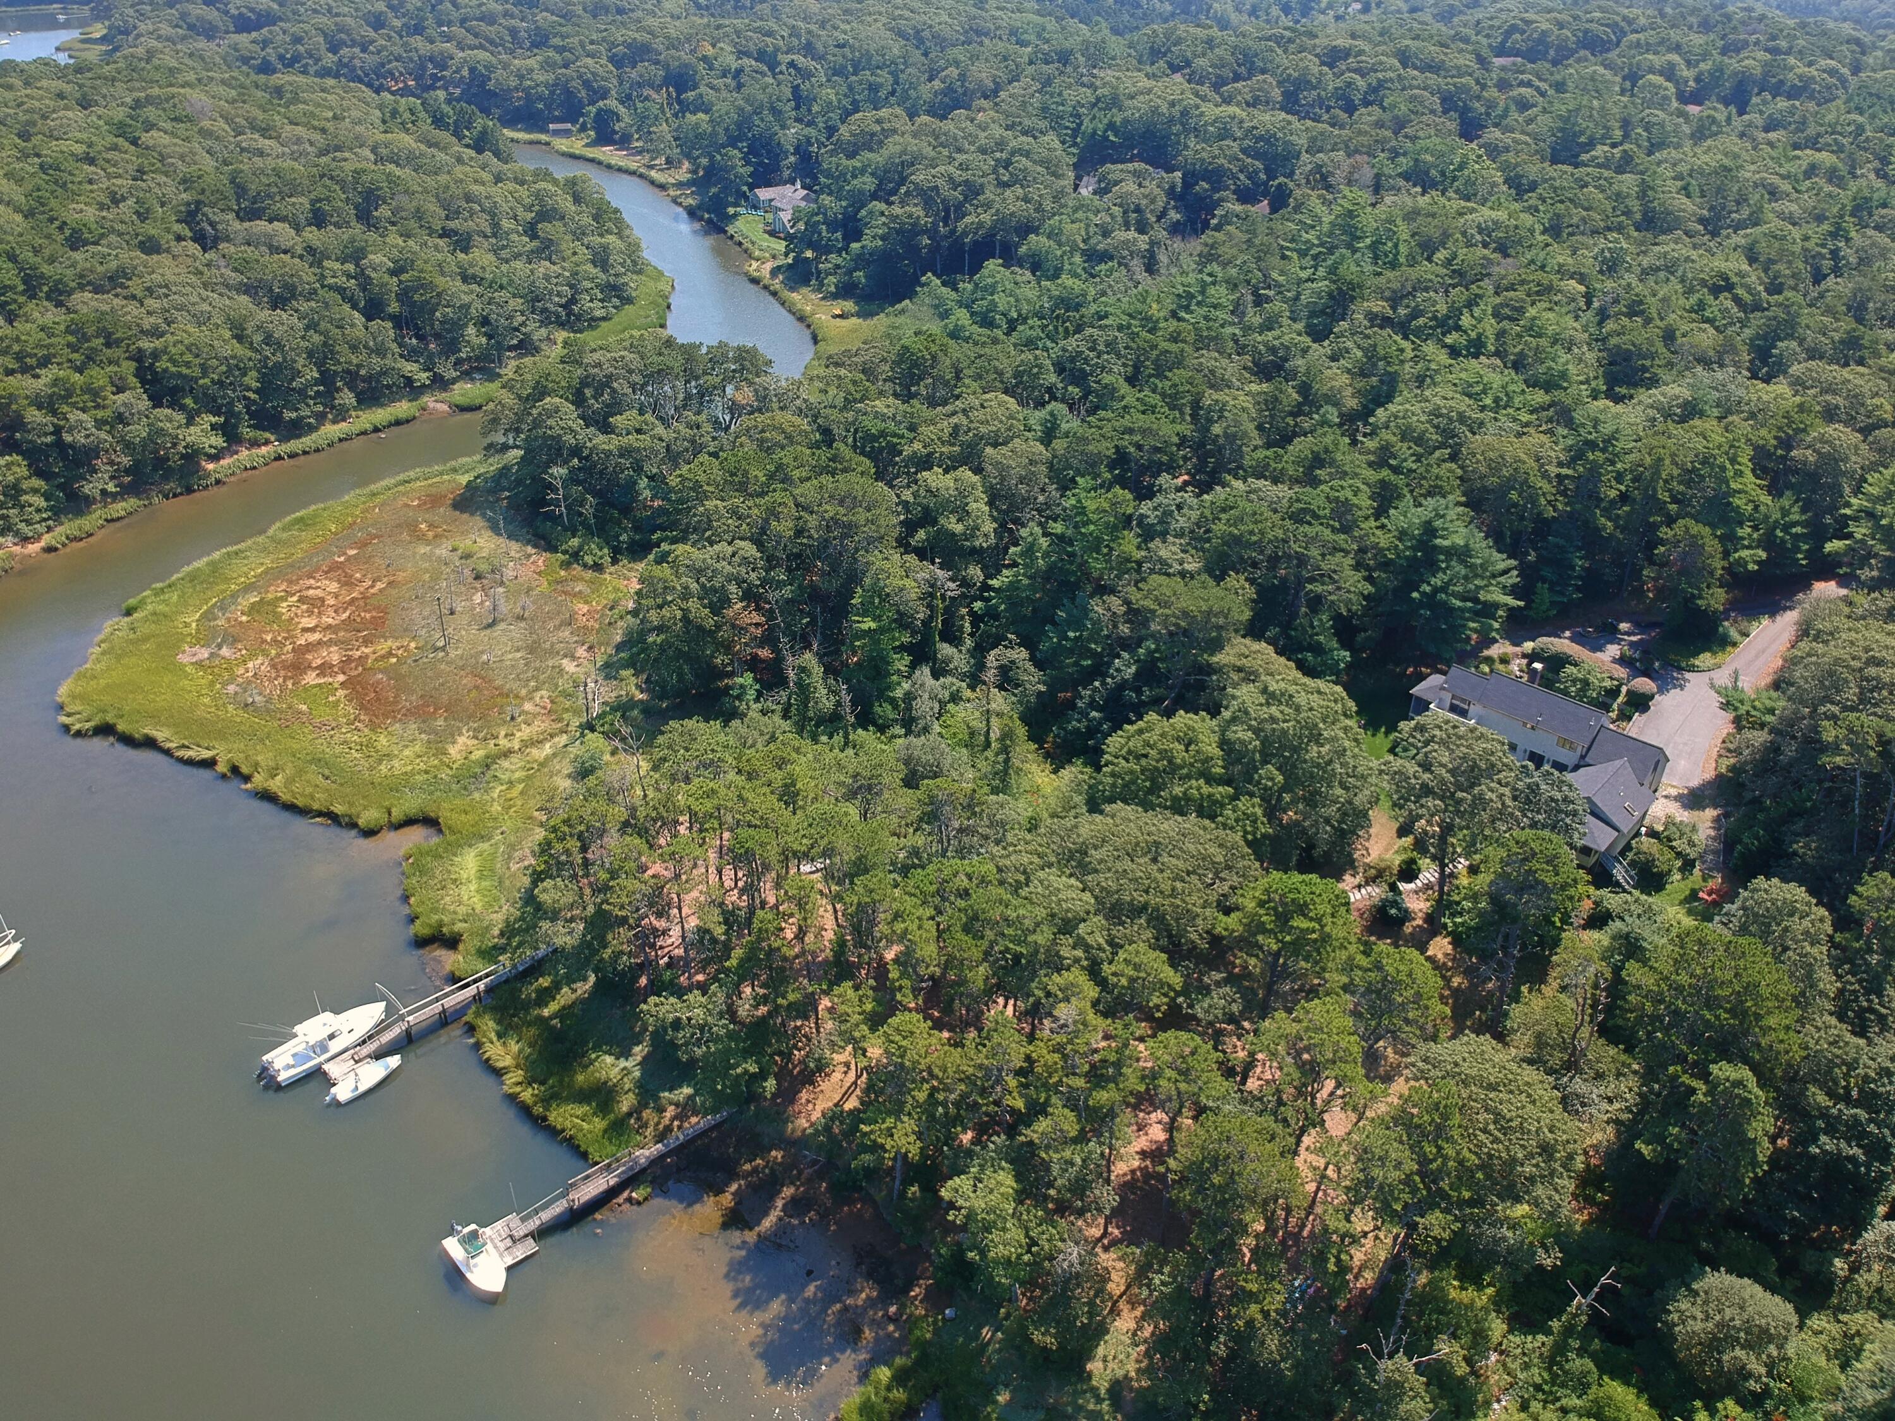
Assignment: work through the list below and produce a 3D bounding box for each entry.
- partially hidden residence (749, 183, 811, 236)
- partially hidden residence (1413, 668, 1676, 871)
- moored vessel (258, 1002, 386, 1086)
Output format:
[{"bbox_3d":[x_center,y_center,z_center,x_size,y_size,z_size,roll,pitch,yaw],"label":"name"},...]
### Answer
[{"bbox_3d":[-40.540,-127.810,346.990,15.000,9.000,22.500,-16,34,-26],"label":"partially hidden residence"},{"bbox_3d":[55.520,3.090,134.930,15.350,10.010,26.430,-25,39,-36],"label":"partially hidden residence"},{"bbox_3d":[-49.590,26.260,108.990,3.400,3.200,10.600,26,39,36],"label":"moored vessel"}]

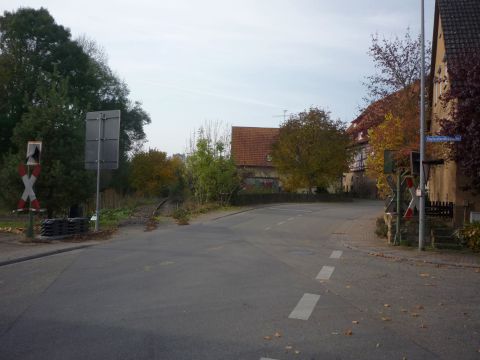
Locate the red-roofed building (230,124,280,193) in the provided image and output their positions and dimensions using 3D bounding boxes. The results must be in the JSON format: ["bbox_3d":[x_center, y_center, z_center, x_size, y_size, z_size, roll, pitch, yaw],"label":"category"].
[{"bbox_3d":[3.450,-2.000,49.500,9.300,7.400,8.300,2,0,-4],"label":"red-roofed building"}]

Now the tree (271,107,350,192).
[{"bbox_3d":[6.350,-2.400,39.500,7.000,8.200,6.800,2,0,0],"label":"tree"}]

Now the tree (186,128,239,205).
[{"bbox_3d":[-1.670,-0.820,27.000,3.200,4.700,3.000,2,0,0],"label":"tree"}]

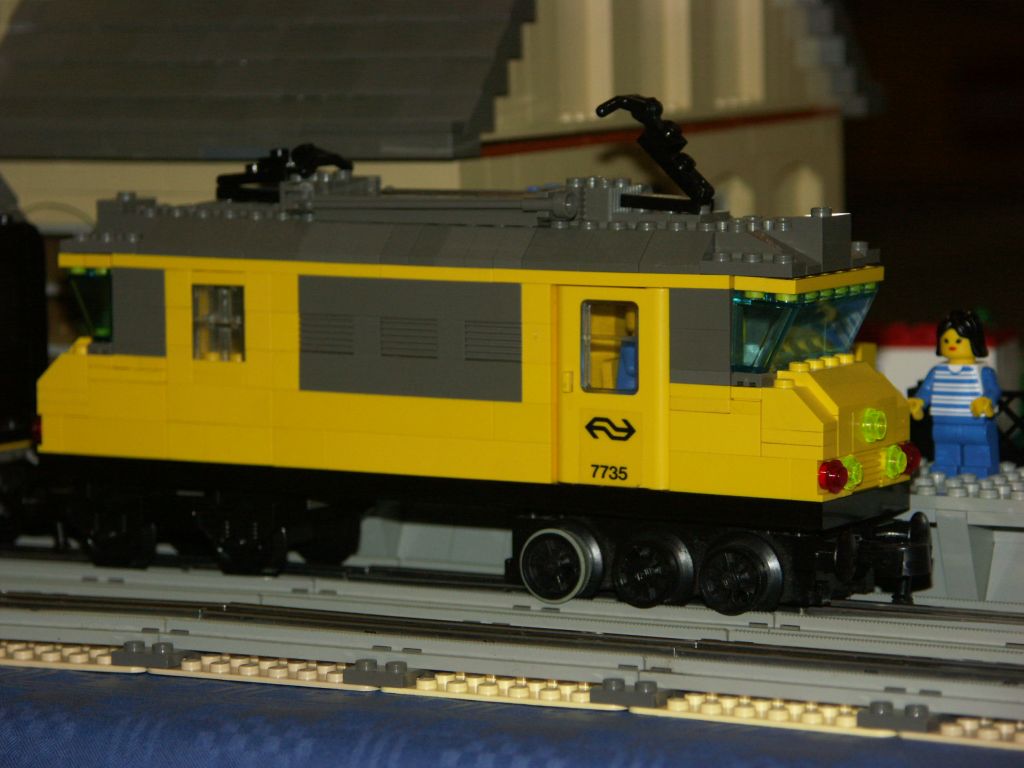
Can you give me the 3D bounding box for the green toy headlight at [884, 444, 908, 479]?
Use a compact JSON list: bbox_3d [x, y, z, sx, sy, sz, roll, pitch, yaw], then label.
[{"bbox_3d":[0.091,0.019,0.994,0.005,0.008,0.008,3,6,30],"label":"green toy headlight"}]

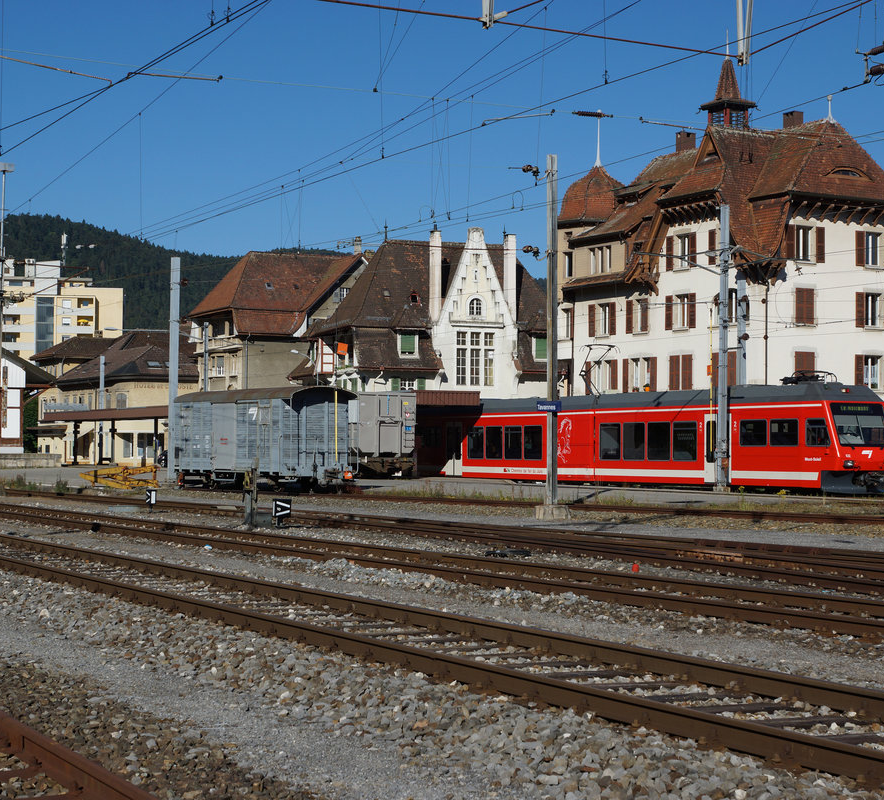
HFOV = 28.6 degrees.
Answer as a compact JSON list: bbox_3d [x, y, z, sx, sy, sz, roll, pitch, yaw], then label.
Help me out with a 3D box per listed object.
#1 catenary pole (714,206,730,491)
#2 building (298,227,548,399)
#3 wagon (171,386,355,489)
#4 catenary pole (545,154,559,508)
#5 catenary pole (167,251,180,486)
[{"bbox_3d":[9.920,-1.811,61.120,0.290,9.996,0.290,1,-2,-29],"label":"catenary pole"},{"bbox_3d":[0.210,-2.683,111.695,16.000,15.600,11.500,1,-2,-20],"label":"building"},{"bbox_3d":[-6.325,1.424,60.614,2.500,3.530,8.400,2,-2,-38],"label":"wagon"},{"bbox_3d":[2.704,-1.670,42.395,0.240,8.640,0.240,1,-2,-29],"label":"catenary pole"},{"bbox_3d":[-11.745,-1.335,76.115,0.330,9.911,0.330,1,-2,-29],"label":"catenary pole"}]

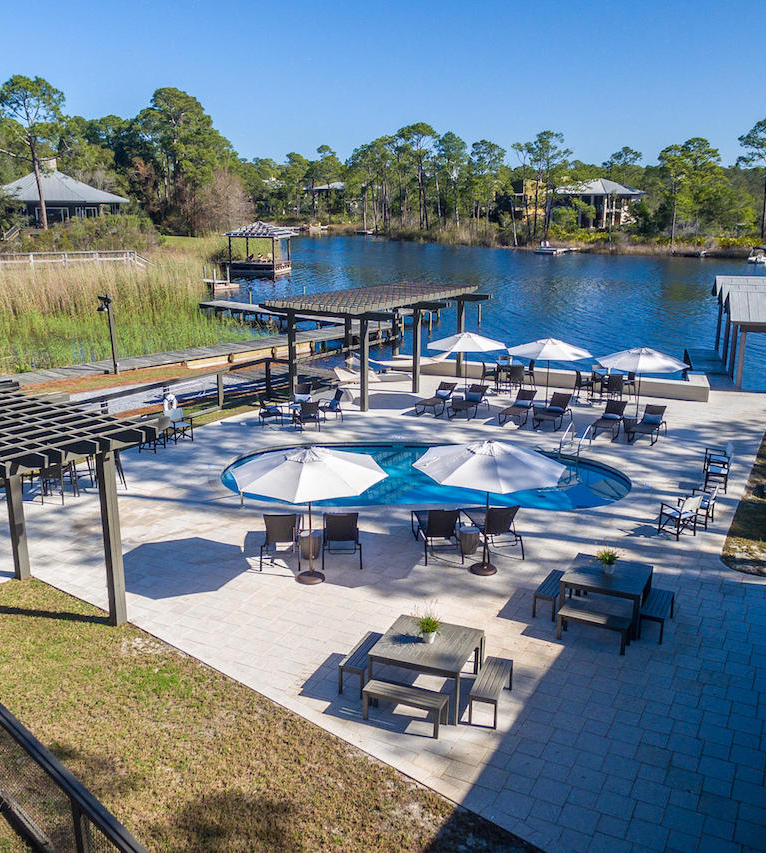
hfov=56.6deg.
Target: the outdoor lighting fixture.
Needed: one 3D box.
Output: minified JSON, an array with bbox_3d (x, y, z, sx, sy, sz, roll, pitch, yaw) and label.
[{"bbox_3d":[-10.489,-3.457,27.075,0.480,3.030,0.300,0,18,0],"label":"outdoor lighting fixture"}]

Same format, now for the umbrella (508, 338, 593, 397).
[{"bbox_3d":[5.446,-1.767,23.165,2.700,2.320,2.700,0,18,0],"label":"umbrella"}]

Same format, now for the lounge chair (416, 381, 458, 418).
[{"bbox_3d":[1.777,-0.982,23.676,0.680,0.960,1.550,8,17,28],"label":"lounge chair"}]

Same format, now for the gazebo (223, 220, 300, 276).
[{"bbox_3d":[-10.937,-16.068,64.000,5.200,4.500,5.200,3,18,8],"label":"gazebo"}]

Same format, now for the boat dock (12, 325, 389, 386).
[{"bbox_3d":[-7.506,-3.709,35.731,20.870,0.600,2.400,-16,23,-41],"label":"boat dock"}]

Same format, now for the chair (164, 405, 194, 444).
[{"bbox_3d":[-5.650,0.010,19.702,0.580,0.860,0.520,-16,23,-41],"label":"chair"}]

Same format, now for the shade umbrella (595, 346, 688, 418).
[{"bbox_3d":[7.658,-1.272,21.363,2.700,2.350,2.700,0,17,0],"label":"shade umbrella"}]

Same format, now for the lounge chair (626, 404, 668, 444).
[{"bbox_3d":[7.729,-0.099,20.696,0.680,0.960,1.500,11,18,36],"label":"lounge chair"}]

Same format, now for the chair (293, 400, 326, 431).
[{"bbox_3d":[-2.252,-0.327,21.529,0.600,0.910,0.650,-6,16,-23],"label":"chair"}]

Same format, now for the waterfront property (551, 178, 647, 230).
[{"bbox_3d":[41.412,-42.655,136.000,13.000,9.500,13.500,-13,21,-36],"label":"waterfront property"}]

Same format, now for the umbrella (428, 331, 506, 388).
[{"bbox_3d":[2.899,-2.069,24.782,2.720,2.450,2.680,0,15,0],"label":"umbrella"}]

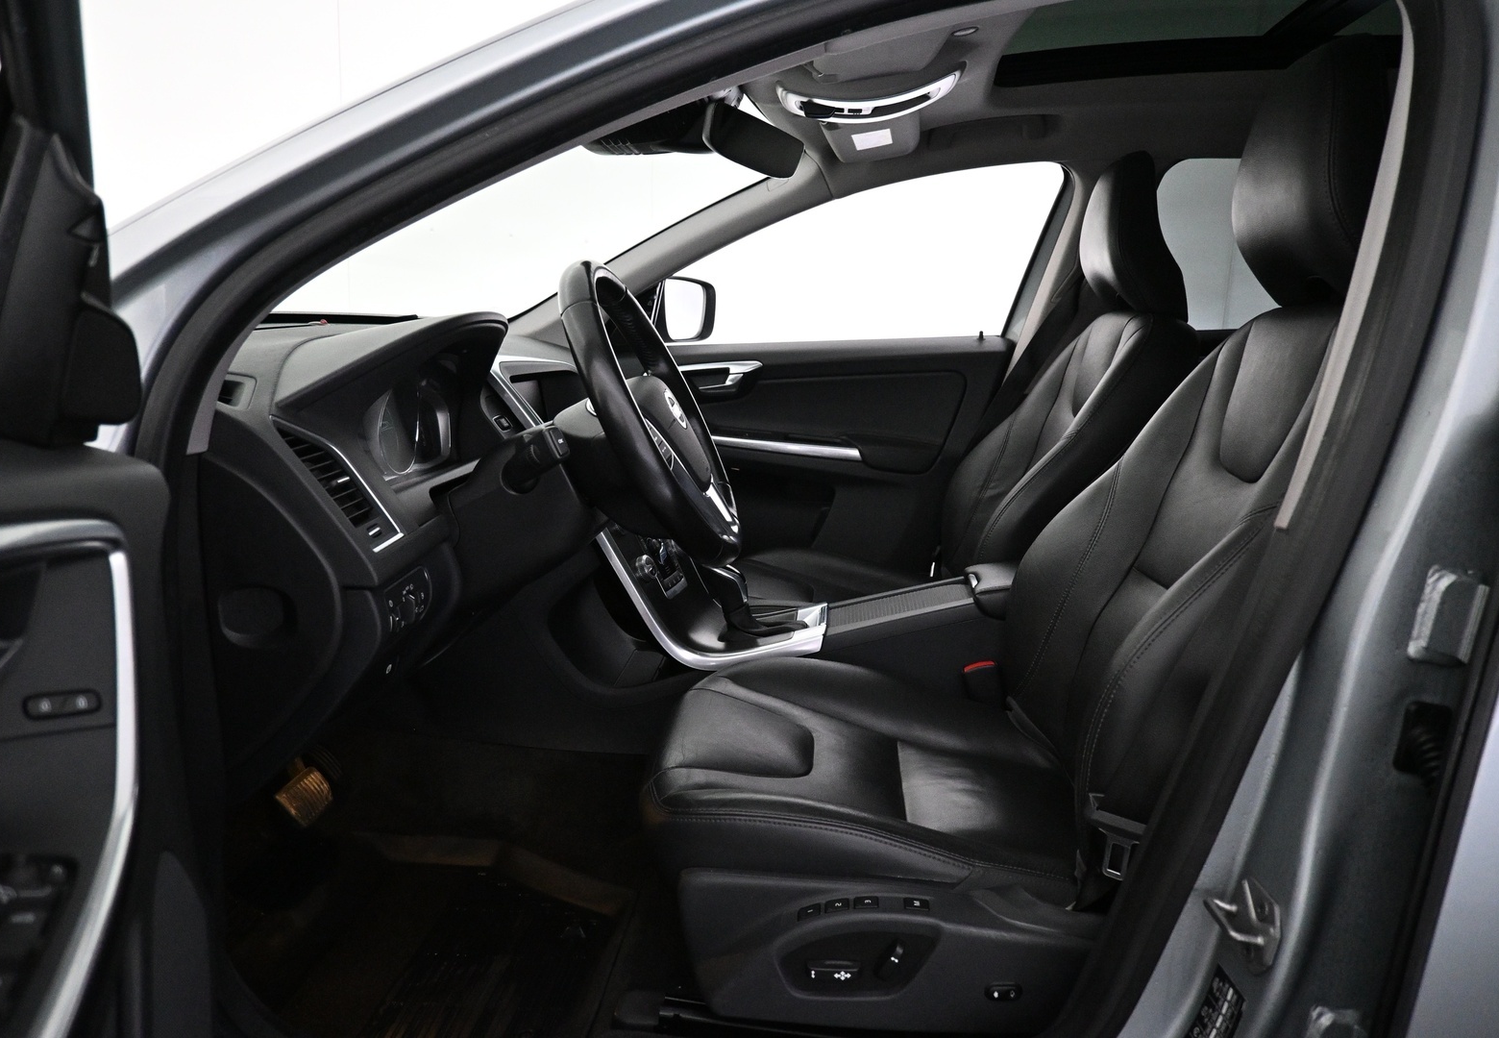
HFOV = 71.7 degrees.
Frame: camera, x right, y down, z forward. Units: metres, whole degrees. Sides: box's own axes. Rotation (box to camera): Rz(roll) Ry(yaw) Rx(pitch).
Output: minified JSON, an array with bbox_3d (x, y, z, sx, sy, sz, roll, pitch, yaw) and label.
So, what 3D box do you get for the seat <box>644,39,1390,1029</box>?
[{"bbox_3d":[0.294,-0.003,1.154,0.785,1.010,0.540,3,11,5],"label":"seat"}]

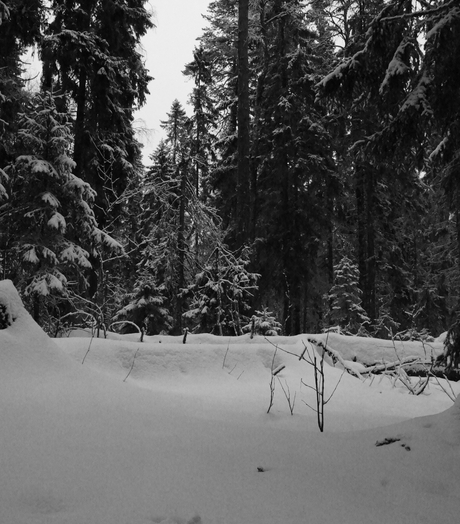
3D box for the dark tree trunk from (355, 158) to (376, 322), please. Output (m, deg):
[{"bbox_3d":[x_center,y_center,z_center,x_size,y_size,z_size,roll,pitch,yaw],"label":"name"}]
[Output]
[{"bbox_3d":[4.451,-0.723,17.000,0.500,5.500,0.480,0,-7,0],"label":"dark tree trunk"}]

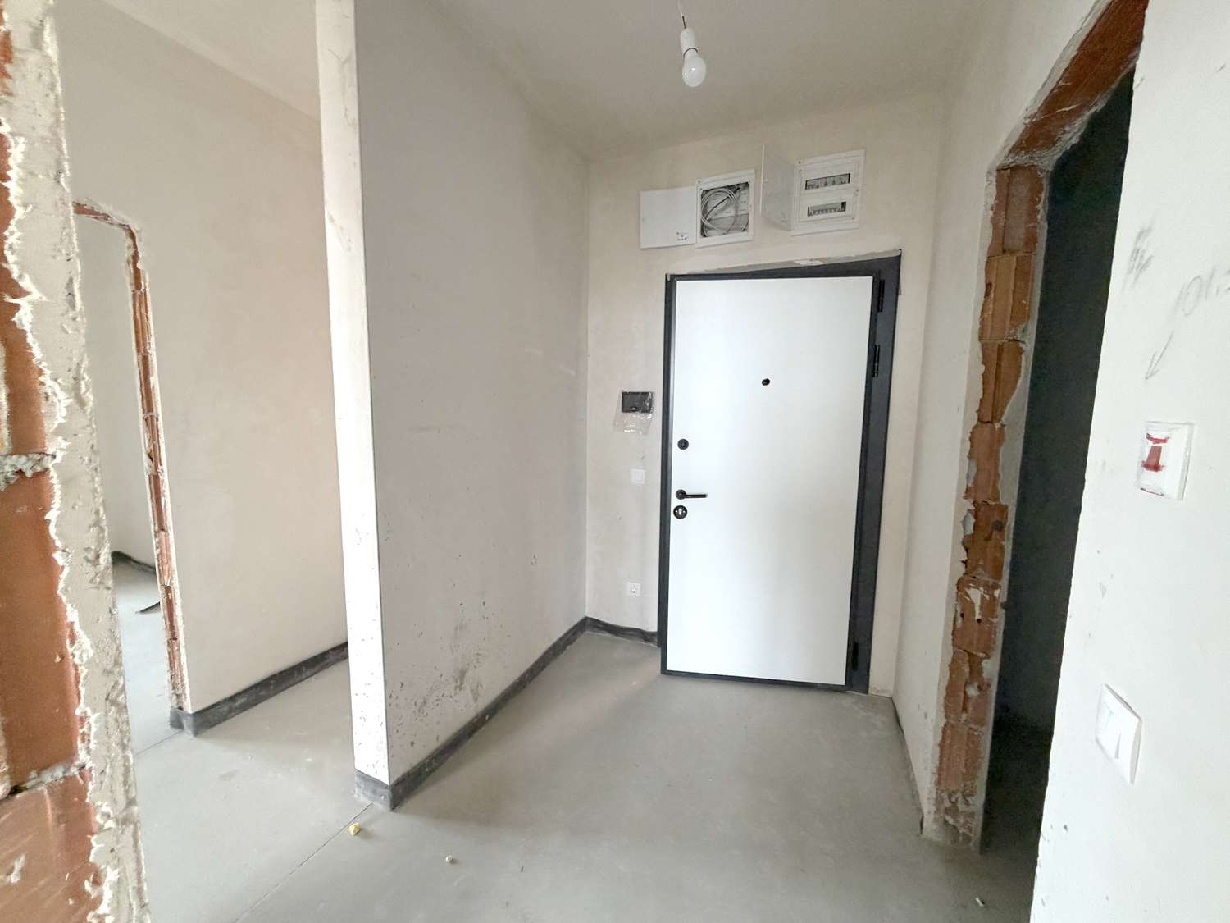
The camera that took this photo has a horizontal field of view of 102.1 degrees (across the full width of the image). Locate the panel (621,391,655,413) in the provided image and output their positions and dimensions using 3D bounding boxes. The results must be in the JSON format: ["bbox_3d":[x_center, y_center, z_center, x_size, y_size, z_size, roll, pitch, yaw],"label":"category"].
[{"bbox_3d":[0.120,-0.333,2.805,0.184,0.116,0.022,4,7,24],"label":"panel"}]

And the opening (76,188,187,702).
[{"bbox_3d":[-1.994,0.150,1.637,0.159,2.023,0.799,4,7,24],"label":"opening"}]

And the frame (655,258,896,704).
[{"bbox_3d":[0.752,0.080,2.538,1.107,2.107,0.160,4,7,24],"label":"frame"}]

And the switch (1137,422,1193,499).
[{"bbox_3d":[0.610,-0.003,0.557,0.012,0.080,0.077,4,7,24],"label":"switch"}]

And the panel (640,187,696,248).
[{"bbox_3d":[0.280,-1.271,2.607,0.292,0.286,0.025,3,7,16],"label":"panel"}]

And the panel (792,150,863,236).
[{"bbox_3d":[0.993,-1.246,2.332,0.300,0.334,0.050,4,7,24],"label":"panel"}]

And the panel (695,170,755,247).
[{"bbox_3d":[0.556,-1.273,2.523,0.293,0.334,0.050,4,7,24],"label":"panel"}]

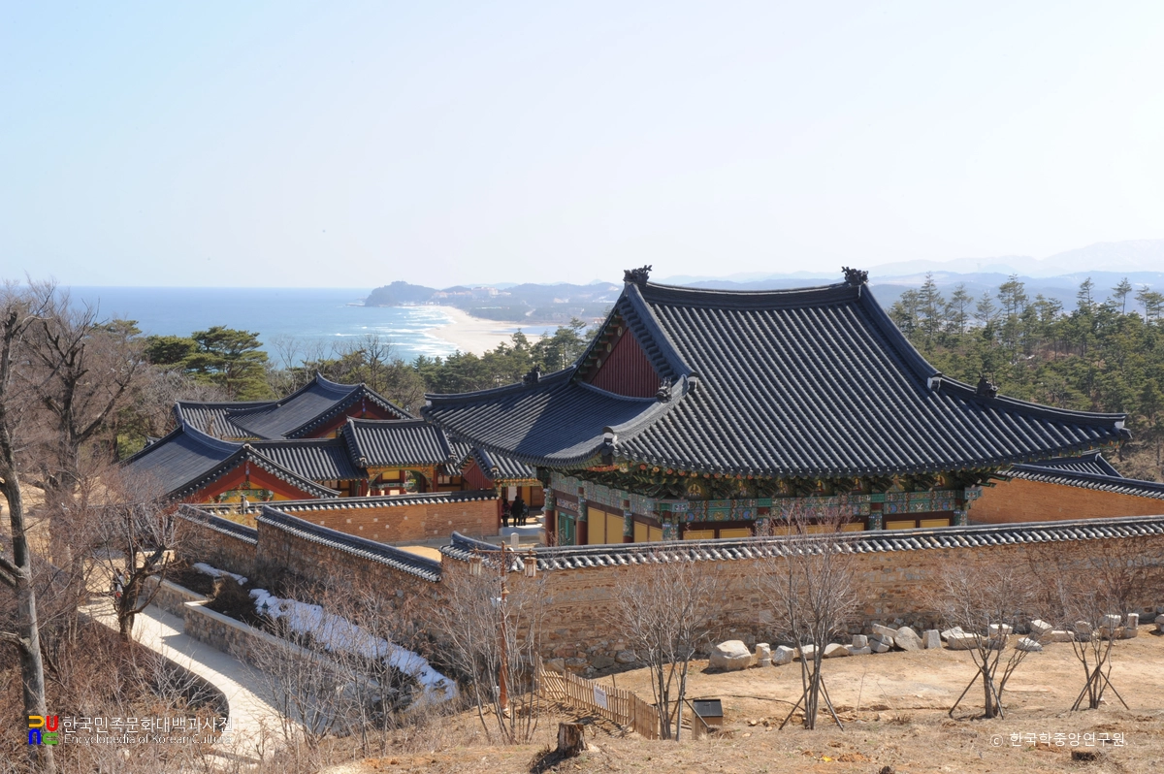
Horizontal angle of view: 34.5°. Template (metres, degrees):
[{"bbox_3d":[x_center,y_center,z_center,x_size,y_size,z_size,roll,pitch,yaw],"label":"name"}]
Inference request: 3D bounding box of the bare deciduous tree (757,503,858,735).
[{"bbox_3d":[5.657,5.779,47.000,2.530,5.636,2.530,0,3,0],"label":"bare deciduous tree"}]

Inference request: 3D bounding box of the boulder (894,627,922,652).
[{"bbox_3d":[9.929,7.687,57.000,0.826,0.712,0.661,0,3,0],"label":"boulder"}]

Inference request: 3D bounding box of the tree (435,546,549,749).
[{"bbox_3d":[-2.187,6.144,44.700,2.638,4.713,2.638,0,3,0],"label":"tree"}]

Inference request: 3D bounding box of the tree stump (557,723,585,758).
[{"bbox_3d":[-0.243,8.035,42.700,0.597,0.715,0.597,0,3,0],"label":"tree stump"}]

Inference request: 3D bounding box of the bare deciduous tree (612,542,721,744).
[{"bbox_3d":[2.005,6.179,45.300,2.673,4.683,2.673,0,3,0],"label":"bare deciduous tree"}]

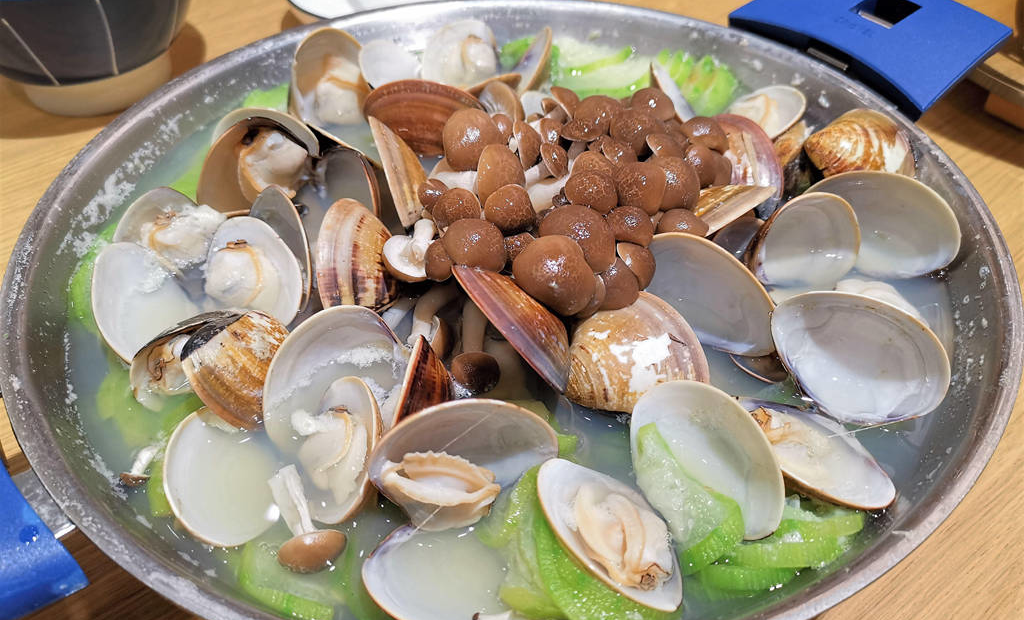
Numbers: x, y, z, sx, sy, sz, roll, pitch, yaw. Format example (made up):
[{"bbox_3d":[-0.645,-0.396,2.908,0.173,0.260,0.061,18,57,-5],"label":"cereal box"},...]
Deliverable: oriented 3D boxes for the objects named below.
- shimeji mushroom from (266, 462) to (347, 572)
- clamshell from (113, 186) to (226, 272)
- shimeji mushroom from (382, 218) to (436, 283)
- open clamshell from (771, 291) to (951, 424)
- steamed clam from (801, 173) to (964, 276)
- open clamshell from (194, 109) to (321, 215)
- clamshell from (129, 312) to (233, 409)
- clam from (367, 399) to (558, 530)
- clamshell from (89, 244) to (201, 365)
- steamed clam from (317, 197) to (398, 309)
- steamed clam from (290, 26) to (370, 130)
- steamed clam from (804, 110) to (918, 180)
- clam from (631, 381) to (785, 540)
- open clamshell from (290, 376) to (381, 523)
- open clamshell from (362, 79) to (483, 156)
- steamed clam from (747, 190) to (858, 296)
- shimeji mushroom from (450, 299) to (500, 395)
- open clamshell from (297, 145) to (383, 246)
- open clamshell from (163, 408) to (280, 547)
[{"bbox_3d":[-0.046,0.045,0.176,0.015,0.015,0.025,-17,51,-16],"label":"shimeji mushroom"},{"bbox_3d":[-0.119,-0.026,0.280,0.038,0.031,0.012,-12,1,12],"label":"clamshell"},{"bbox_3d":[-0.030,-0.017,0.230,0.015,0.019,0.014,14,45,-11],"label":"shimeji mushroom"},{"bbox_3d":[0.089,0.015,0.209,0.044,0.014,0.035,29,71,20],"label":"open clamshell"},{"bbox_3d":[0.124,-0.026,0.275,0.052,0.015,0.043,14,62,5],"label":"steamed clam"},{"bbox_3d":[-0.087,-0.050,0.274,0.041,0.022,0.034,-15,87,-16],"label":"open clamshell"},{"bbox_3d":[-0.092,0.014,0.231,0.037,0.031,0.012,-40,38,11],"label":"clamshell"},{"bbox_3d":[-0.011,0.040,0.192,0.043,0.014,0.033,-8,54,-6],"label":"clam"},{"bbox_3d":[-0.102,0.003,0.229,0.032,0.014,0.043,-26,76,-39],"label":"clamshell"},{"bbox_3d":[-0.046,-0.016,0.236,0.033,0.040,0.016,5,4,22],"label":"steamed clam"},{"bbox_3d":[-0.079,-0.097,0.339,0.035,0.042,0.014,14,-4,-41],"label":"steamed clam"},{"bbox_3d":[0.126,-0.053,0.290,0.039,0.022,0.042,8,59,1],"label":"steamed clam"},{"bbox_3d":[0.048,0.041,0.210,0.048,0.014,0.039,39,53,-3],"label":"clam"},{"bbox_3d":[-0.041,0.039,0.213,0.032,0.012,0.039,-27,56,31],"label":"open clamshell"},{"bbox_3d":[-0.032,-0.062,0.291,0.048,0.040,0.014,7,44,0],"label":"open clamshell"},{"bbox_3d":[0.099,-0.021,0.269,0.037,0.011,0.031,-41,97,-10],"label":"steamed clam"},{"bbox_3d":[-0.010,0.010,0.223,0.014,0.014,0.034,-3,53,-2],"label":"shimeji mushroom"},{"bbox_3d":[-0.054,-0.031,0.261,0.034,0.014,0.043,-27,64,14],"label":"open clamshell"},{"bbox_3d":[-0.066,0.041,0.195,0.032,0.013,0.041,-13,50,-18],"label":"open clamshell"}]

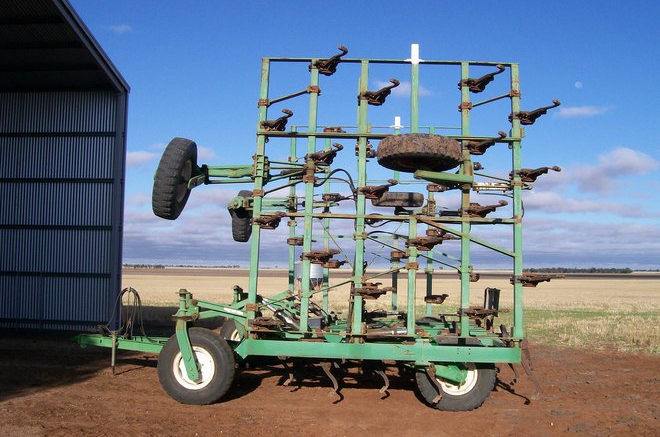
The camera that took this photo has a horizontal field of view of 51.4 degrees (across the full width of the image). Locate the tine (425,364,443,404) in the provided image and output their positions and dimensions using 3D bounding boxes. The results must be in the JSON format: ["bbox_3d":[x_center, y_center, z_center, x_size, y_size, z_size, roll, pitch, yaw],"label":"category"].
[{"bbox_3d":[1.025,1.620,6.800,0.200,0.420,0.065,0,-4,9],"label":"tine"}]

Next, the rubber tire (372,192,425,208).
[{"bbox_3d":[1.074,-0.293,10.783,0.820,0.225,0.820,1,1,9],"label":"rubber tire"}]

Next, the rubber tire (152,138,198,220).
[{"bbox_3d":[-1.515,-0.390,6.757,0.235,0.820,0.820,15,-4,2],"label":"rubber tire"}]

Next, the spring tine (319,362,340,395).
[{"bbox_3d":[0.005,1.637,7.180,0.220,0.380,0.065,0,-4,9],"label":"spring tine"}]

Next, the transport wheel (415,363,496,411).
[{"bbox_3d":[1.281,1.569,7.034,0.820,0.820,0.230,0,-4,9],"label":"transport wheel"}]

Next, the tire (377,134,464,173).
[{"bbox_3d":[0.871,-0.624,6.693,0.820,0.225,0.820,1,-10,9],"label":"tire"}]

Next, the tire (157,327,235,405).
[{"bbox_3d":[-1.410,1.564,7.266,0.820,0.820,0.230,0,-4,9],"label":"tire"}]

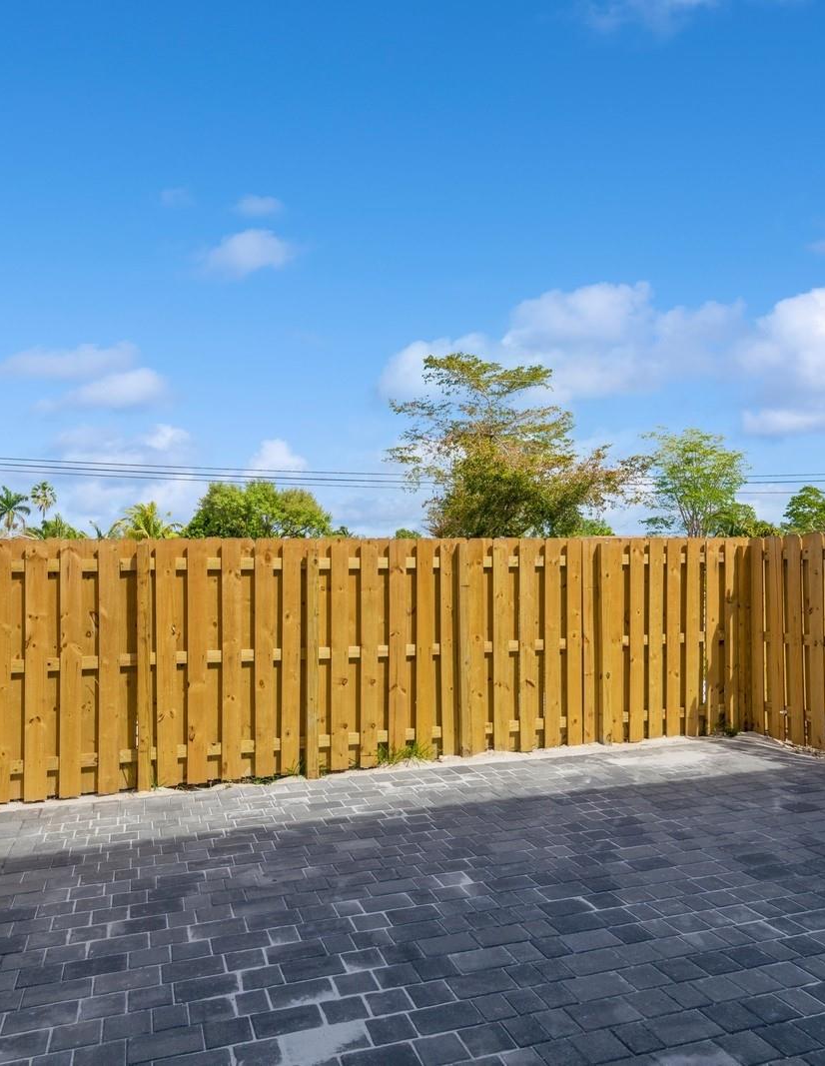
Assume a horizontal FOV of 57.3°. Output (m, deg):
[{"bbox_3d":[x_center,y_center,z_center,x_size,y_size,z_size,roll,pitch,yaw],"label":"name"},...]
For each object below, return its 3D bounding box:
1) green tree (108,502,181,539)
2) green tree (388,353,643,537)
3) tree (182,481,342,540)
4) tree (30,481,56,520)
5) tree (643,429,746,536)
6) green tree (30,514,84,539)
[{"bbox_3d":[-14.870,0.941,41.877,3.867,5.429,3.867,-1,-3,0],"label":"green tree"},{"bbox_3d":[2.915,-1.277,20.830,7.042,7.487,7.042,-1,-3,0],"label":"green tree"},{"bbox_3d":[-7.080,0.374,35.868,7.522,5.814,7.522,-1,-3,0],"label":"tree"},{"bbox_3d":[-36.661,0.078,74.757,2.417,10.706,2.417,-1,-3,0],"label":"tree"},{"bbox_3d":[9.784,-0.493,25.859,3.533,6.199,3.533,-1,-3,0],"label":"tree"},{"bbox_3d":[-22.600,1.398,47.881,3.183,5.262,3.183,-1,-3,0],"label":"green tree"}]

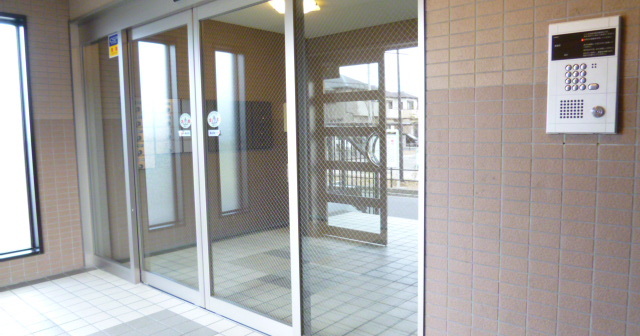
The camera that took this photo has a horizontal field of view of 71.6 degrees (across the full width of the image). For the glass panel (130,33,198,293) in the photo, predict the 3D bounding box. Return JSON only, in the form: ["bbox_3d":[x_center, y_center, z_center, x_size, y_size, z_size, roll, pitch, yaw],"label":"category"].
[{"bbox_3d":[-1.123,-0.048,3.306,0.840,2.030,0.060,3,6,40],"label":"glass panel"}]

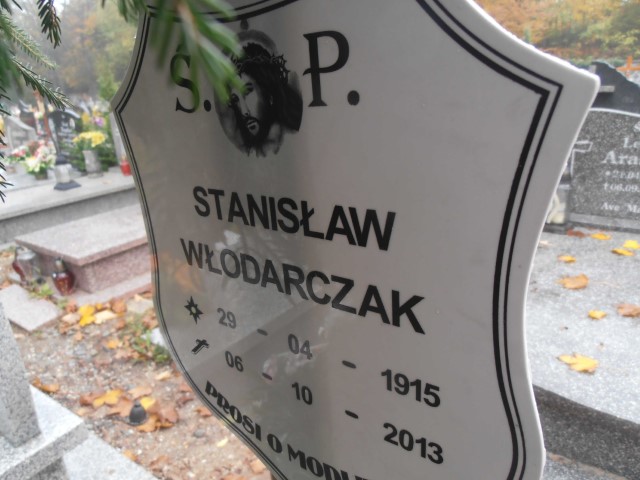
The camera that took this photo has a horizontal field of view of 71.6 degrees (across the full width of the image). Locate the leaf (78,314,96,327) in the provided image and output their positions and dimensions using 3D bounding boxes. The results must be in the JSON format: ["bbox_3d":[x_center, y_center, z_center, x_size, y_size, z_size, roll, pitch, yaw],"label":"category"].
[{"bbox_3d":[-1.191,0.412,2.273,0.087,0.028,0.090,-13,20,-29],"label":"leaf"}]

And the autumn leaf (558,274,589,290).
[{"bbox_3d":[0.867,0.146,1.523,0.110,0.030,0.087,-2,19,0],"label":"autumn leaf"}]

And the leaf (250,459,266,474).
[{"bbox_3d":[-0.168,0.663,1.298,0.063,0.018,0.051,-2,19,0],"label":"leaf"}]

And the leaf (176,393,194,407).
[{"bbox_3d":[-0.486,0.576,1.602,0.069,0.022,0.059,-10,18,-20],"label":"leaf"}]

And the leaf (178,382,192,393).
[{"bbox_3d":[-0.508,0.557,1.675,0.057,0.018,0.045,-10,18,-20],"label":"leaf"}]

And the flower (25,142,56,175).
[{"bbox_3d":[-3.150,-0.901,5.000,0.320,0.360,0.290,-14,20,-30],"label":"flower"}]

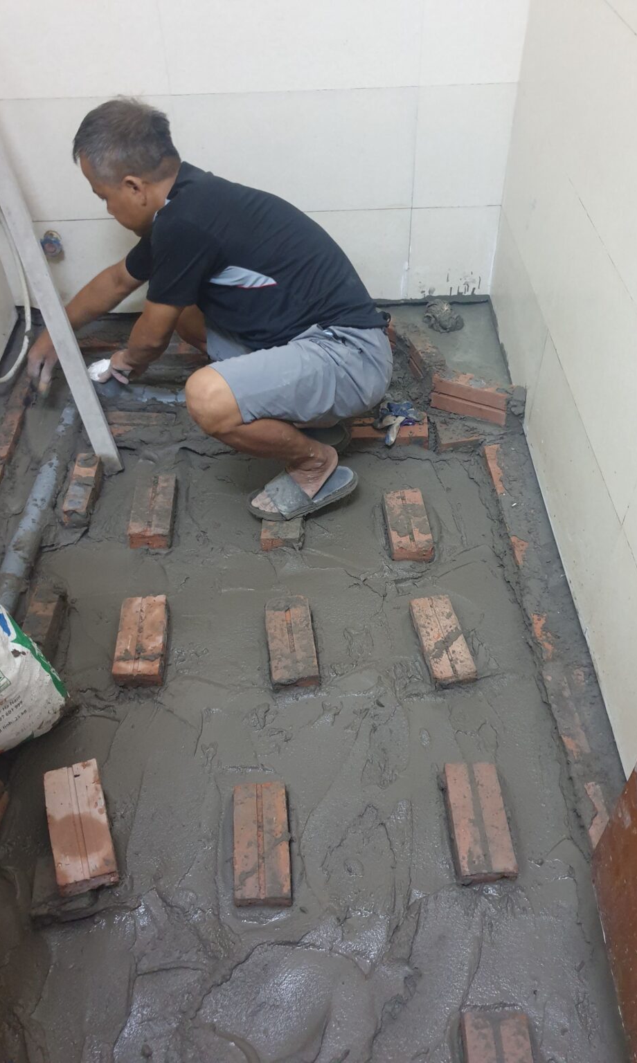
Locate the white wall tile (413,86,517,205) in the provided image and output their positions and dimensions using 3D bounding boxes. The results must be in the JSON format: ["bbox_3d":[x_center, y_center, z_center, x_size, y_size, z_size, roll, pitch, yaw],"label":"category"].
[{"bbox_3d":[0.362,-0.974,2.029,0.240,0.300,0.010,-2,47,1],"label":"white wall tile"}]

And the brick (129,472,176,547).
[{"bbox_3d":[-0.385,-0.048,1.877,0.091,0.053,0.197,-4,47,-1],"label":"brick"}]

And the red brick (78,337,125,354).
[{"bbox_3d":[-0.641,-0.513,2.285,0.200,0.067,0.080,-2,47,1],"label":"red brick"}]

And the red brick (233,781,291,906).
[{"bbox_3d":[-0.102,0.569,1.450,0.096,0.057,0.209,-5,47,-2],"label":"red brick"}]

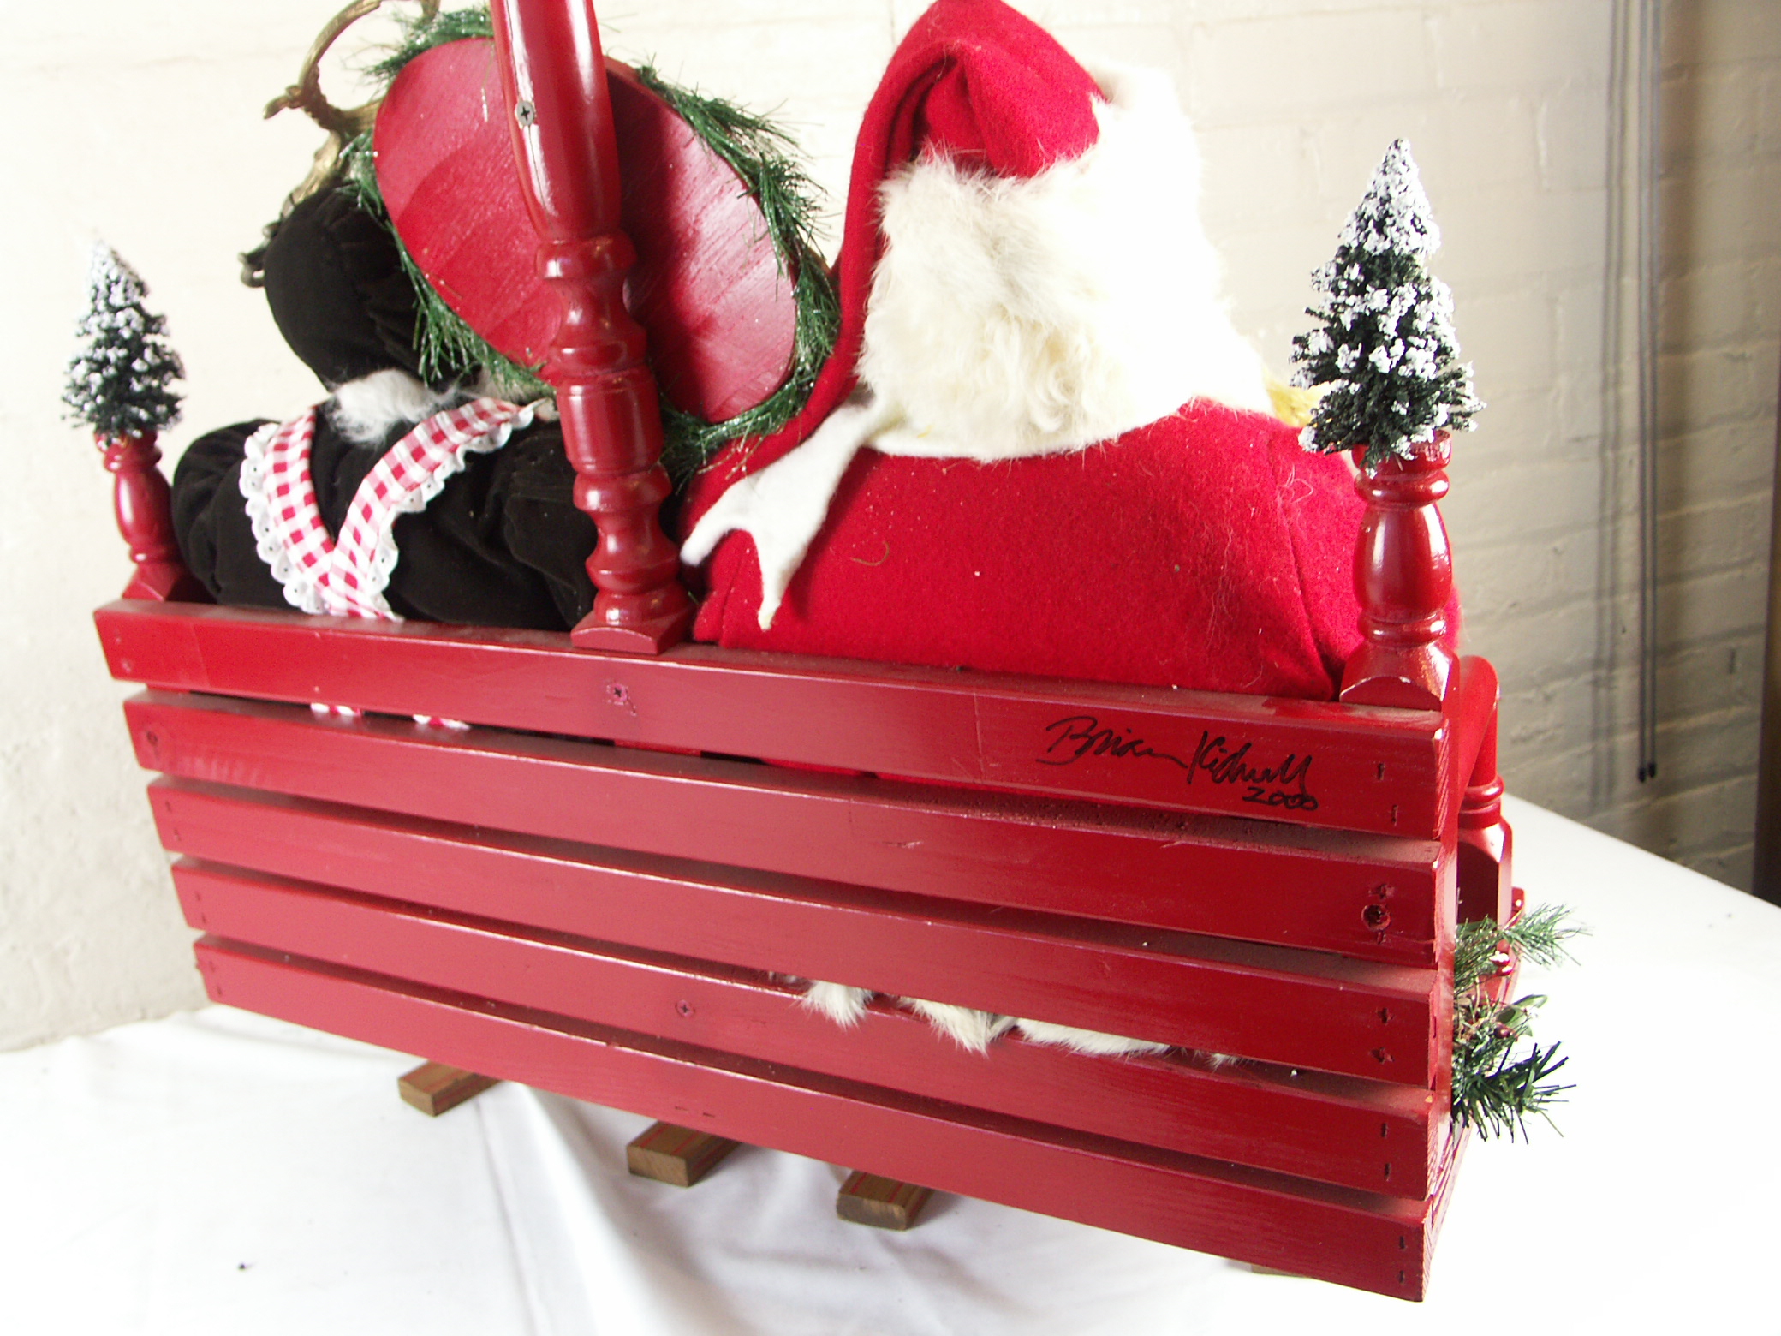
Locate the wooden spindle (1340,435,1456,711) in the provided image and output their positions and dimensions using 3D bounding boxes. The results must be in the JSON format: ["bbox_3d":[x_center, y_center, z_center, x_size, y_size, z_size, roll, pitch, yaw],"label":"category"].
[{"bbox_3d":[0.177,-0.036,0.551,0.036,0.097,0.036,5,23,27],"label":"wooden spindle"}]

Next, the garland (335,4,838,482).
[{"bbox_3d":[-0.142,-0.191,0.716,0.260,0.188,0.050,32,33,13],"label":"garland"}]

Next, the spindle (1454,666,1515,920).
[{"bbox_3d":[0.279,0.060,0.769,0.037,0.135,0.037,5,23,27],"label":"spindle"}]

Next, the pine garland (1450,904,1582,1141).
[{"bbox_3d":[0.256,0.133,0.692,0.085,0.085,0.130,5,23,27],"label":"pine garland"}]

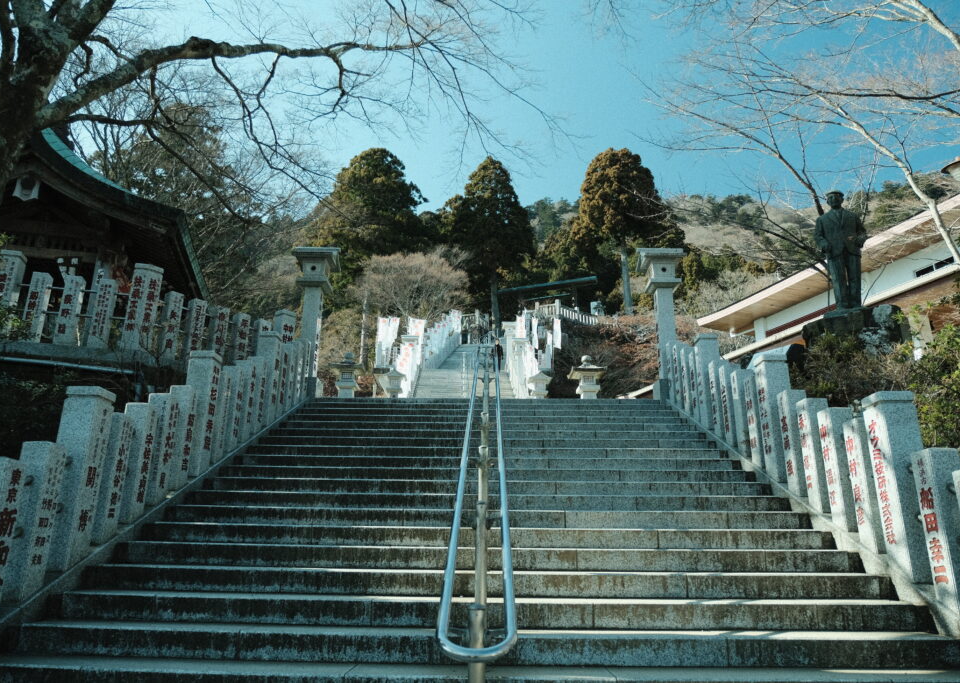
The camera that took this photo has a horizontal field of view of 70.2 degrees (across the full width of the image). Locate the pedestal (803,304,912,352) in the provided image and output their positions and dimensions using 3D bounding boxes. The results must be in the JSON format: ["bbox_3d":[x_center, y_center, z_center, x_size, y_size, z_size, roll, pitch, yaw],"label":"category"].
[{"bbox_3d":[5.798,-0.021,10.513,1.450,0.755,1.200,-10,-19,31],"label":"pedestal"}]

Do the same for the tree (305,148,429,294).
[{"bbox_3d":[-10.157,-10.078,62.187,10.300,16.772,10.000,0,-16,1],"label":"tree"}]

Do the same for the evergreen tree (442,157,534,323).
[{"bbox_3d":[0.757,-8.808,60.782,7.800,17.079,7.800,0,-16,1],"label":"evergreen tree"}]

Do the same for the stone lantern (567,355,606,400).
[{"bbox_3d":[2.638,1.440,16.752,0.930,2.267,0.930,0,-16,1],"label":"stone lantern"}]

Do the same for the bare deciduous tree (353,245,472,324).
[{"bbox_3d":[-4.913,-3.883,48.967,7.600,5.878,7.000,0,-16,1],"label":"bare deciduous tree"}]

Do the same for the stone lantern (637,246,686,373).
[{"bbox_3d":[3.070,-0.289,11.422,0.730,2.453,0.730,0,-16,1],"label":"stone lantern"}]

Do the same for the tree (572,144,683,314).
[{"bbox_3d":[13.447,-10.256,62.238,9.300,16.403,9.000,0,-16,1],"label":"tree"}]

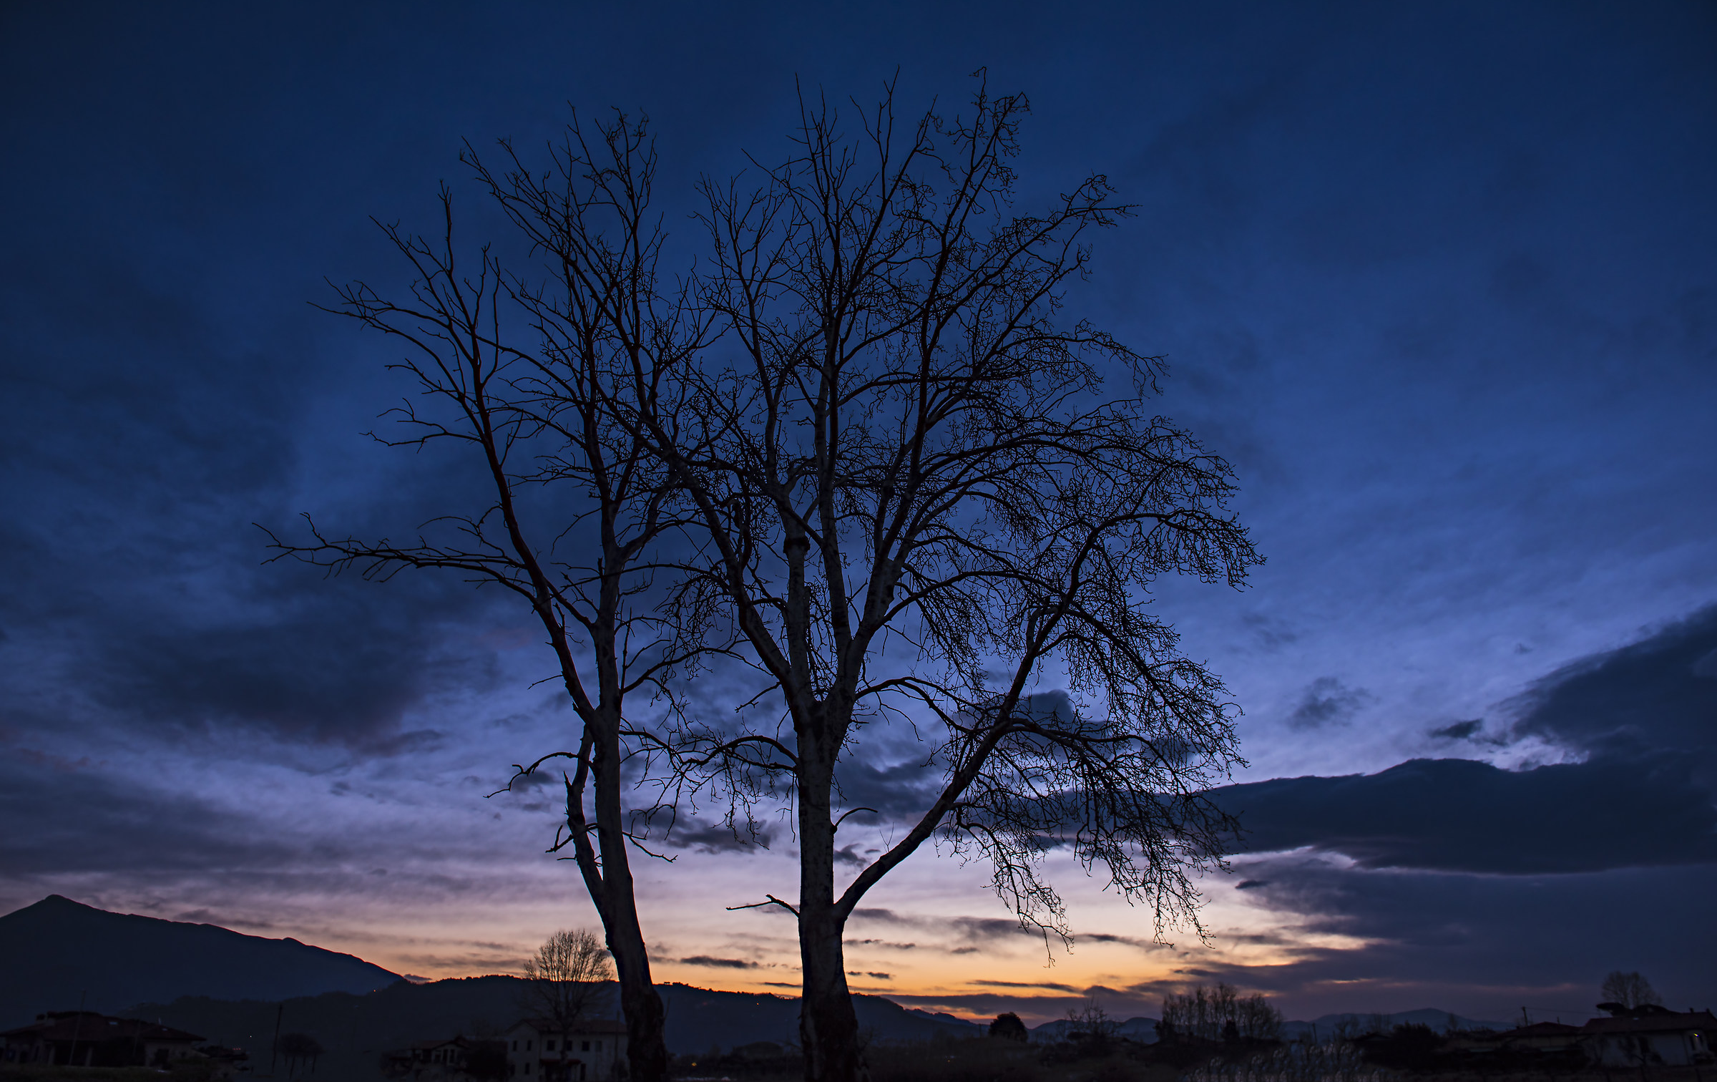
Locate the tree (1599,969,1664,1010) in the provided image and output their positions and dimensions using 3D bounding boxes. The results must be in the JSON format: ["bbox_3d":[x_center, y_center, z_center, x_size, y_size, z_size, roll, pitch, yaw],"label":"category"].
[{"bbox_3d":[89.292,54.289,131.248,7.270,9.660,7.270,0,-24,0],"label":"tree"}]

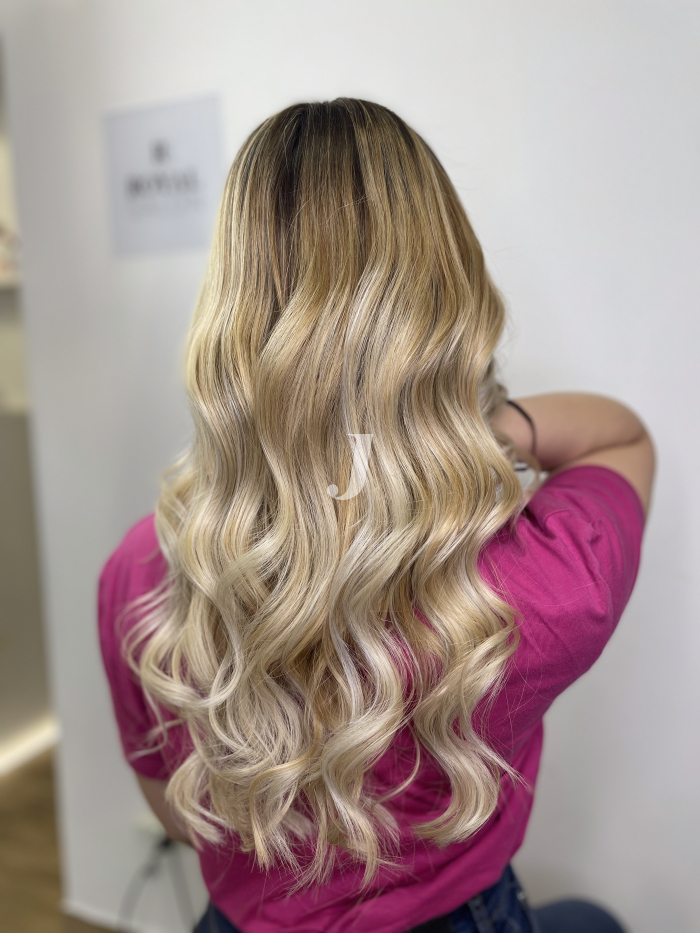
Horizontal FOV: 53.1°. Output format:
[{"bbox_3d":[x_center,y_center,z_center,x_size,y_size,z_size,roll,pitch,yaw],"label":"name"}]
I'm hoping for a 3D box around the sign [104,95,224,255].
[{"bbox_3d":[-0.340,-0.526,1.285,0.254,0.265,0.010,1,8,19],"label":"sign"}]

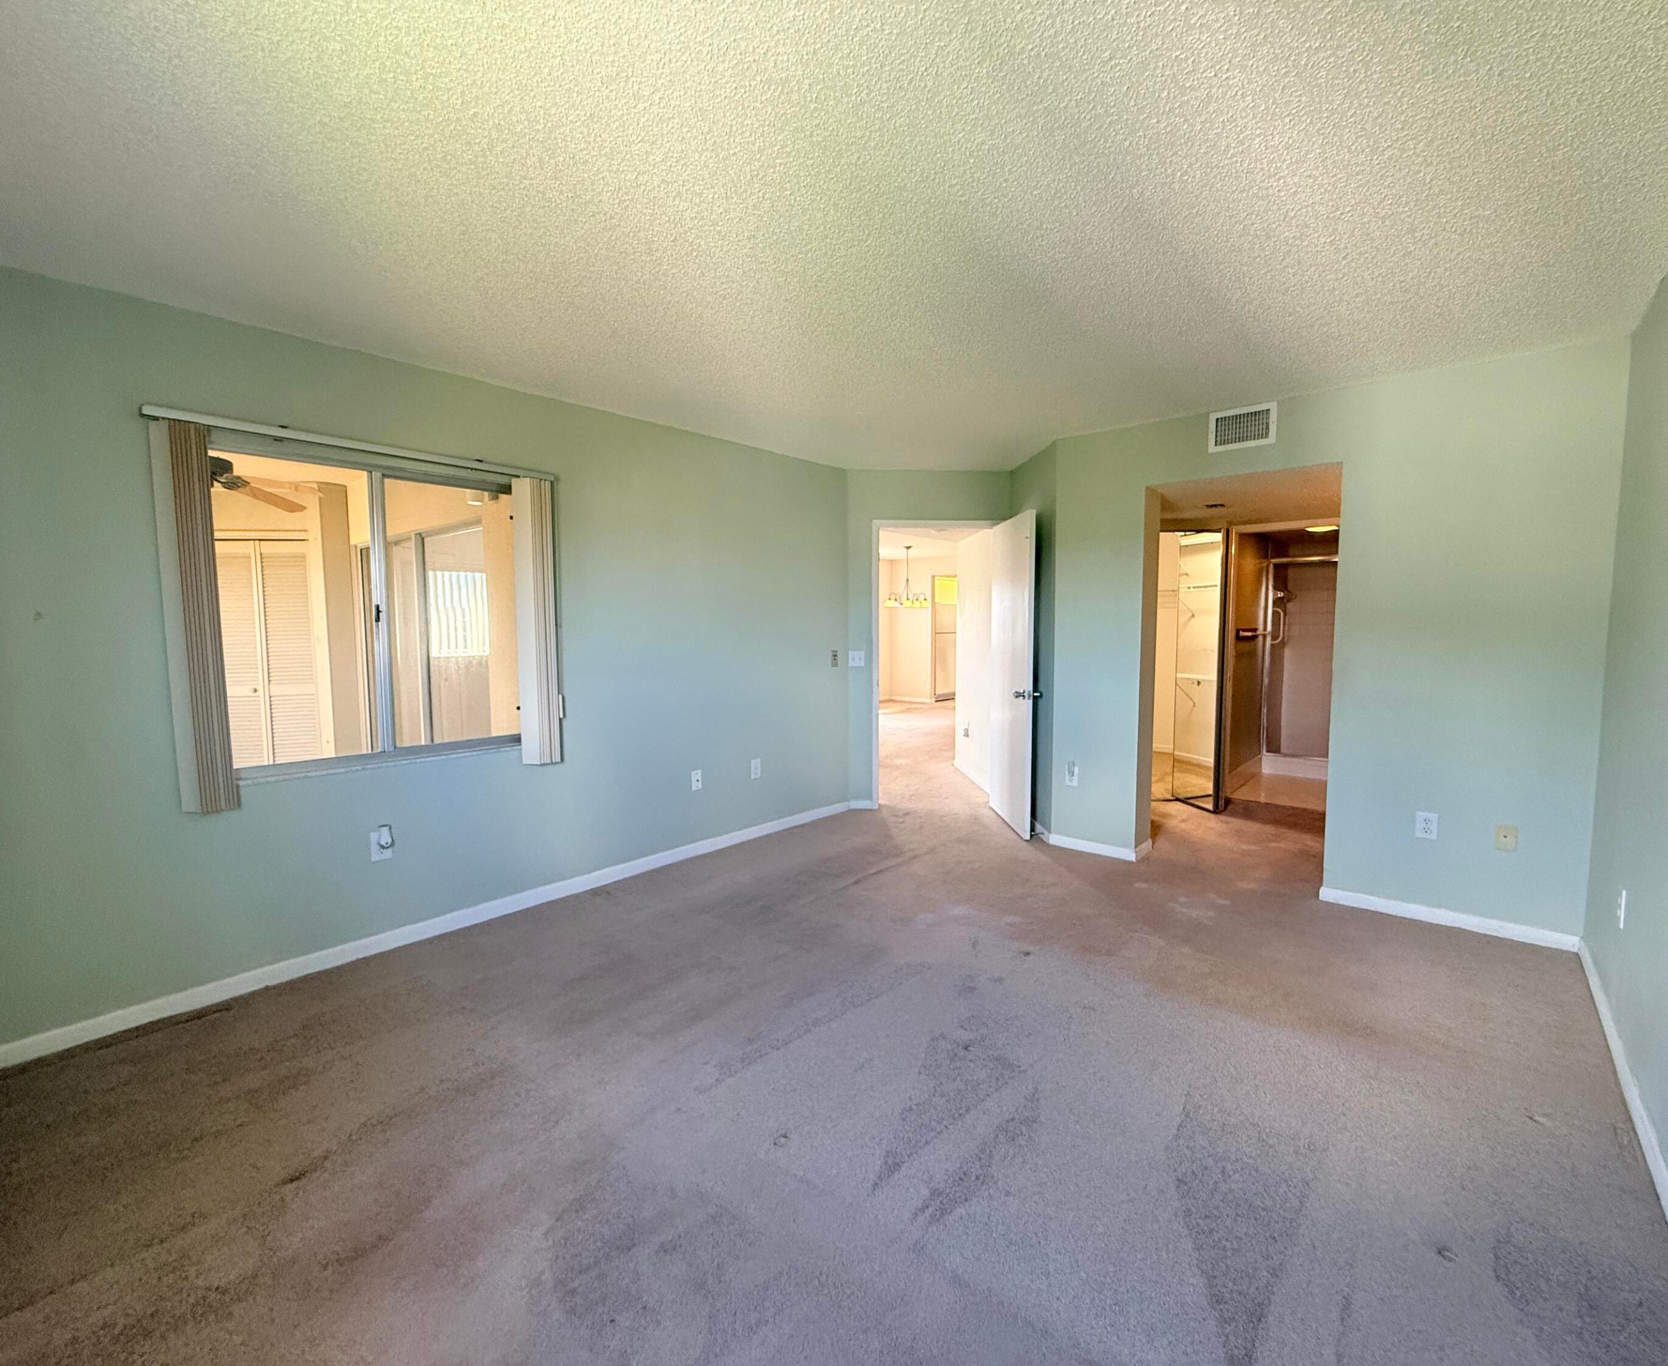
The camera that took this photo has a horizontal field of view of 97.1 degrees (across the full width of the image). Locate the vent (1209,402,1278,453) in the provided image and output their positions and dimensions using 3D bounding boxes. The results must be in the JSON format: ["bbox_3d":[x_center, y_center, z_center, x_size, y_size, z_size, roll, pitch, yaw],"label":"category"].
[{"bbox_3d":[2.047,-1.276,3.693,0.300,0.198,0.025,4,6,41],"label":"vent"}]

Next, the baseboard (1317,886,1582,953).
[{"bbox_3d":[2.717,1.054,3.314,0.900,0.068,0.017,4,6,41],"label":"baseboard"}]

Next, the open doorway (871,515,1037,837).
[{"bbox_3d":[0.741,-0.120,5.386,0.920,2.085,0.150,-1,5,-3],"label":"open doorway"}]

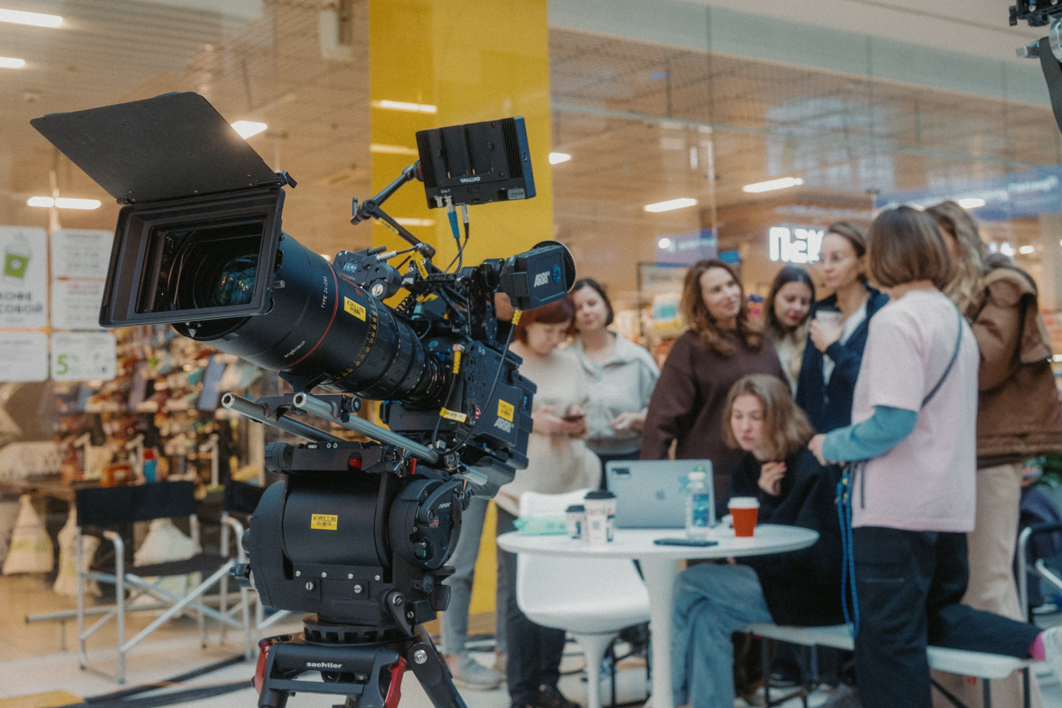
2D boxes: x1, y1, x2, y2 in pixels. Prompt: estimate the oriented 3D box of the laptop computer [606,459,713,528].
[{"bbox_3d":[0.418,0.426,3.637,0.310,0.210,0.291,-2,-3,13],"label":"laptop computer"}]

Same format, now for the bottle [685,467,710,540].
[{"bbox_3d":[0.460,0.409,3.266,0.067,0.202,0.067,-1,-3,0],"label":"bottle"}]

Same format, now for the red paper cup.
[{"bbox_3d":[0.593,0.450,3.290,0.089,0.115,0.089,-1,-3,0],"label":"red paper cup"}]

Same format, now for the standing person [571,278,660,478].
[{"bbox_3d":[0.332,0.511,4.888,0.460,1.630,0.340,-2,-3,20],"label":"standing person"}]

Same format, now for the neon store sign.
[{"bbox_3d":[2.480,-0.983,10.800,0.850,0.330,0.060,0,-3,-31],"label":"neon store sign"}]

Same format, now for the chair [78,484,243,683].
[{"bbox_3d":[-1.650,0.989,5.309,0.620,0.800,0.480,1,-4,-41],"label":"chair"}]

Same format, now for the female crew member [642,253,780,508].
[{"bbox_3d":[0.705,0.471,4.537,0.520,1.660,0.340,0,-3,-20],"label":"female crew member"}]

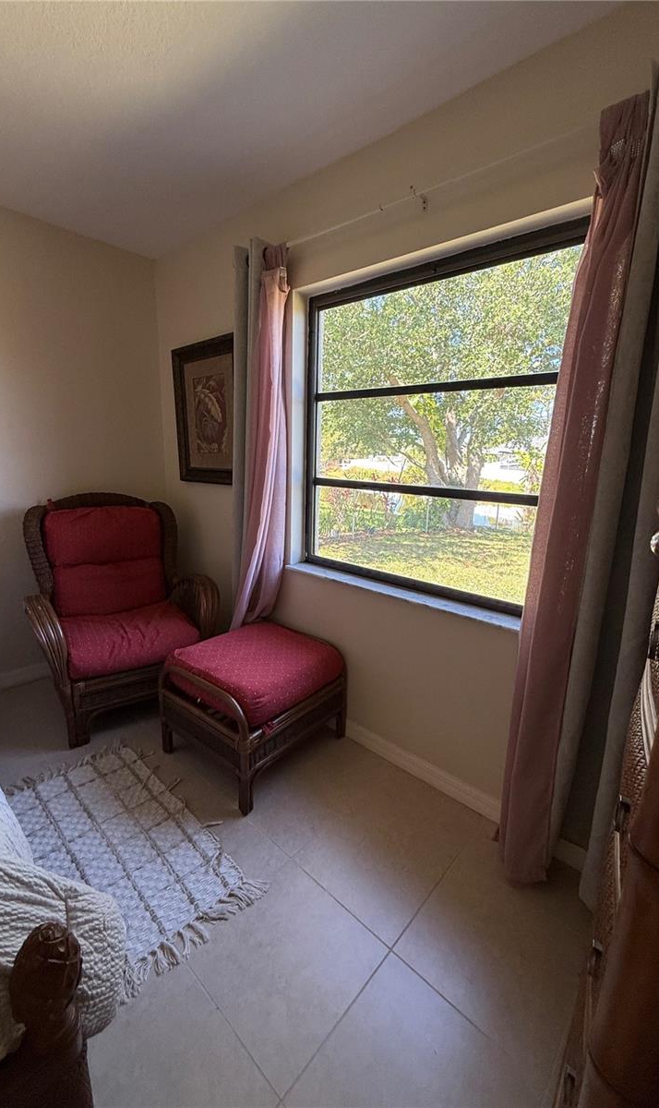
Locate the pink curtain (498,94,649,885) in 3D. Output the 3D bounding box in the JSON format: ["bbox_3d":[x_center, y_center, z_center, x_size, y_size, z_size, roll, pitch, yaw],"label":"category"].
[{"bbox_3d":[0.691,-0.017,1.304,0.200,2.170,0.140,13,17,40],"label":"pink curtain"}]

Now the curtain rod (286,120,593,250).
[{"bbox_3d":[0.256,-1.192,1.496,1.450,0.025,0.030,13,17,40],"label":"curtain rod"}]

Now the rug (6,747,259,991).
[{"bbox_3d":[-0.799,1.015,1.558,0.590,0.015,1.070,-12,18,-44],"label":"rug"}]

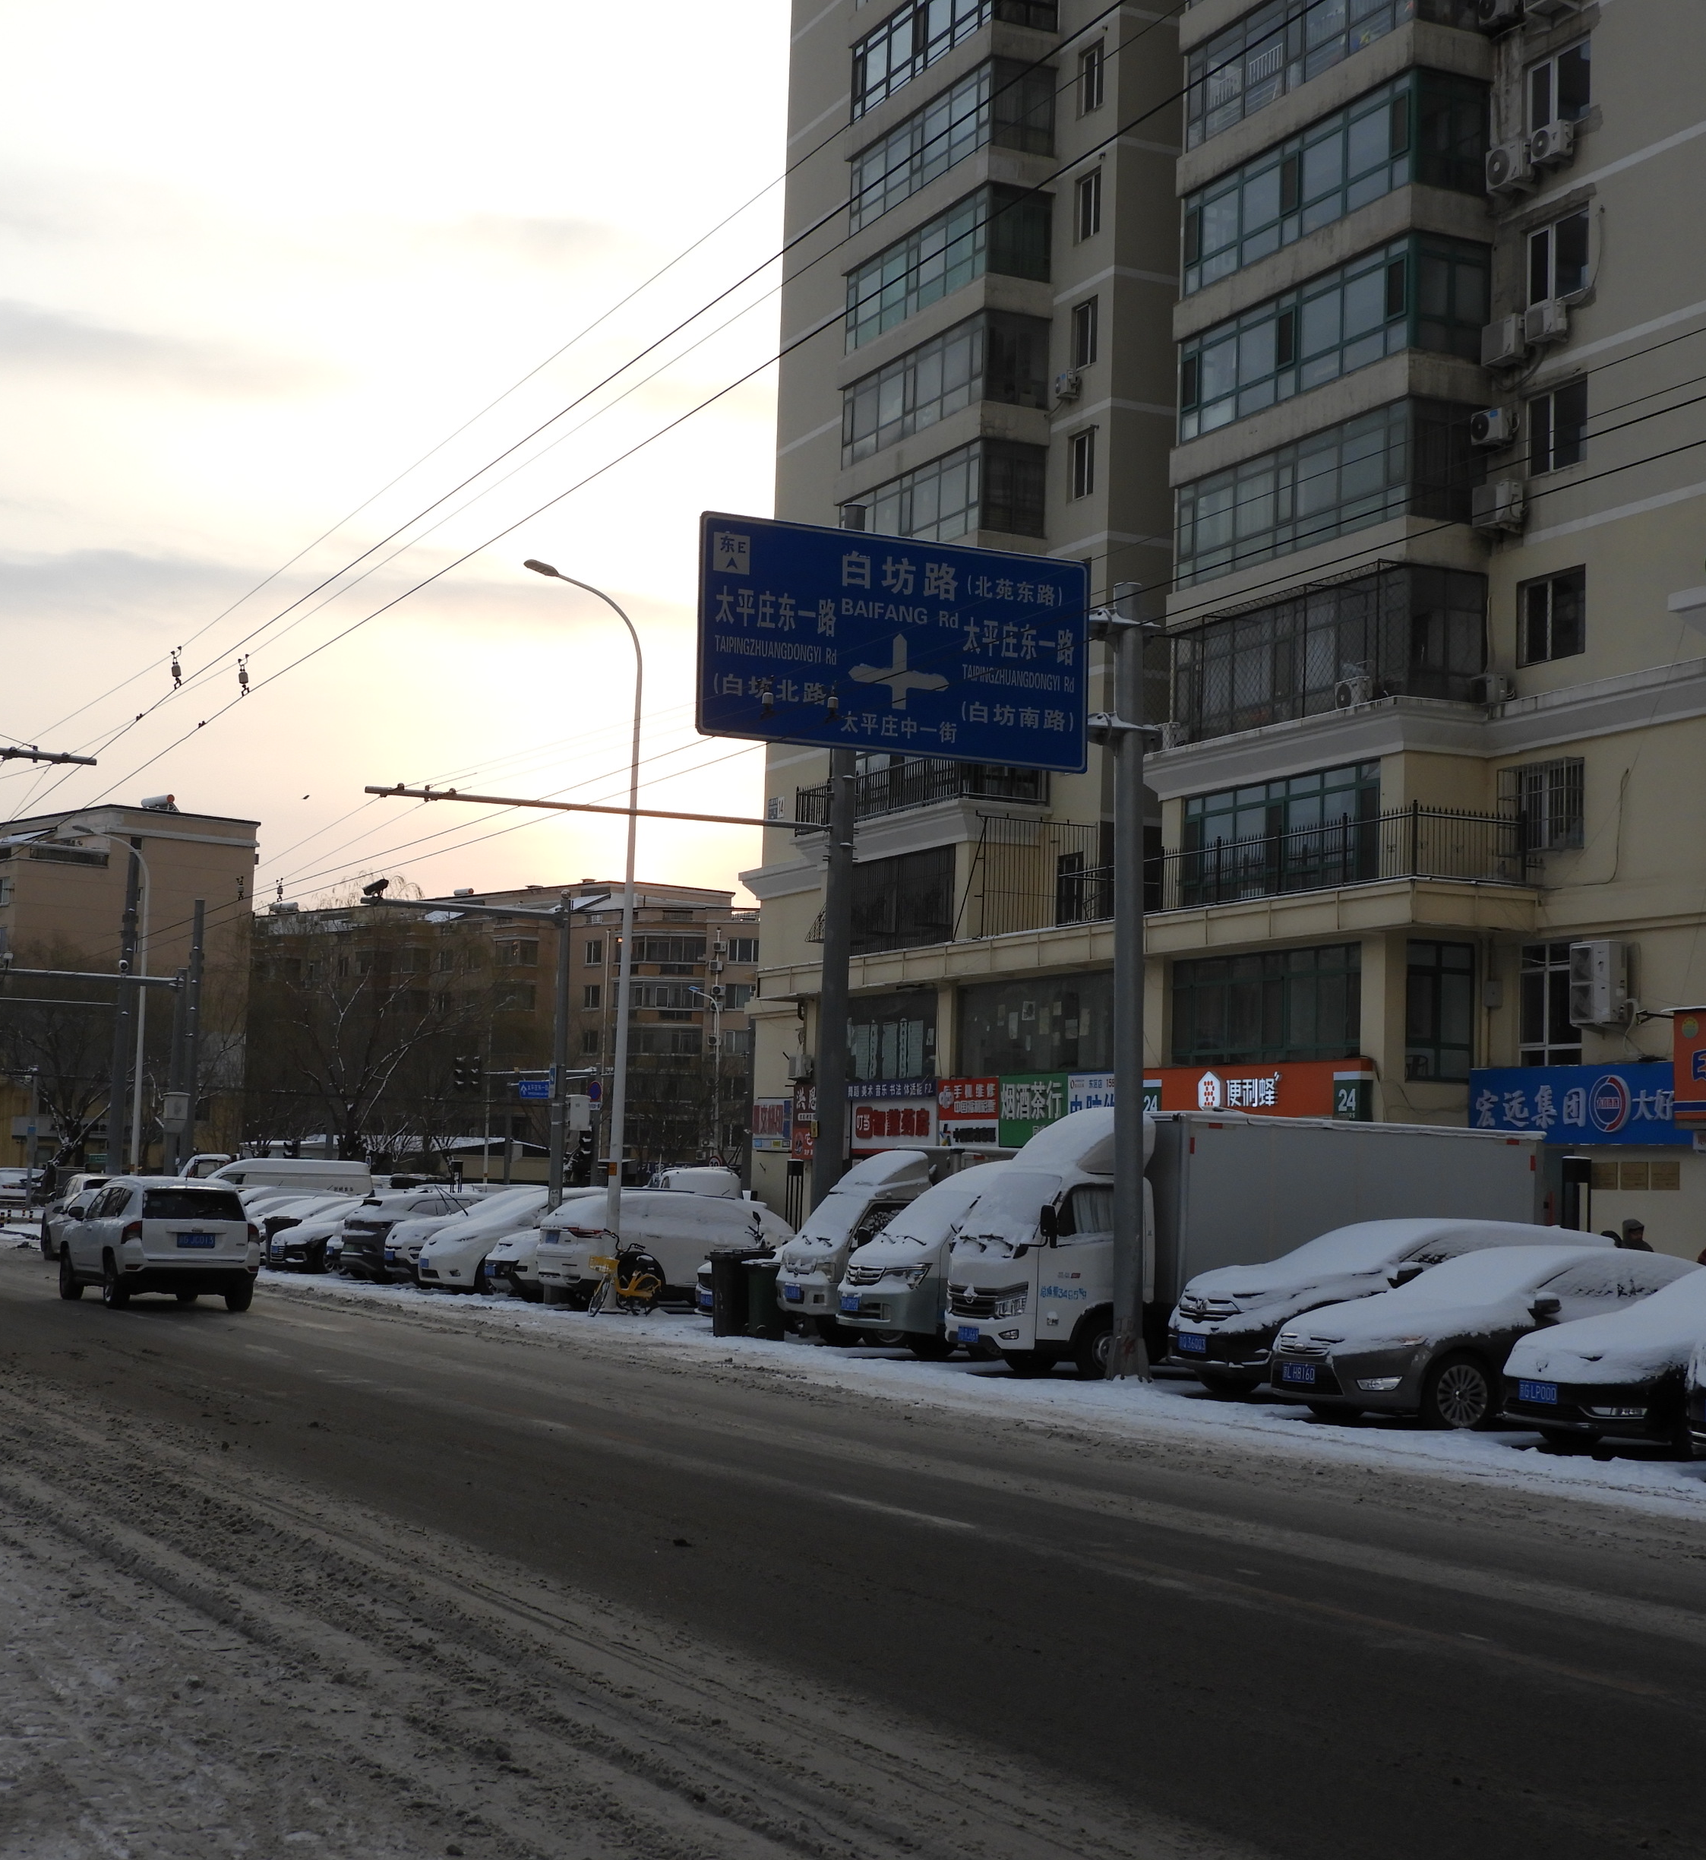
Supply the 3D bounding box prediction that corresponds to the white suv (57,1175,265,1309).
[{"bbox_3d":[-9.201,4.032,37.536,1.820,1.680,4.460,4,-6,-25],"label":"white suv"}]

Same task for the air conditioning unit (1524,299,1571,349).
[{"bbox_3d":[11.055,-9.632,45.624,0.280,0.550,0.740,4,-6,-25],"label":"air conditioning unit"}]

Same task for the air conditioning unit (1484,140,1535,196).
[{"bbox_3d":[11.098,-12.805,48.220,0.330,0.637,0.924,4,-6,-25],"label":"air conditioning unit"}]

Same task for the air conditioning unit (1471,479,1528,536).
[{"bbox_3d":[10.485,-6.821,46.252,0.340,0.700,0.950,4,-6,-25],"label":"air conditioning unit"}]

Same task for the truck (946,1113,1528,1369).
[{"bbox_3d":[3.875,3.192,28.780,5.970,2.630,1.950,4,-6,-25],"label":"truck"}]

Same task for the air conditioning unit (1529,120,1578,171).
[{"bbox_3d":[11.554,-12.956,47.280,0.310,0.597,0.756,4,-6,-25],"label":"air conditioning unit"}]

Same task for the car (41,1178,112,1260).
[{"bbox_3d":[-12.838,5.124,50.022,1.820,1.620,4.500,4,-6,-25],"label":"car"}]

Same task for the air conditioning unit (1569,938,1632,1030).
[{"bbox_3d":[11.337,0.809,43.500,0.370,1.240,0.920,4,-6,-25],"label":"air conditioning unit"}]

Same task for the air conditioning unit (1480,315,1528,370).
[{"bbox_3d":[10.624,-9.582,46.700,0.310,0.640,0.830,4,-6,-25],"label":"air conditioning unit"}]

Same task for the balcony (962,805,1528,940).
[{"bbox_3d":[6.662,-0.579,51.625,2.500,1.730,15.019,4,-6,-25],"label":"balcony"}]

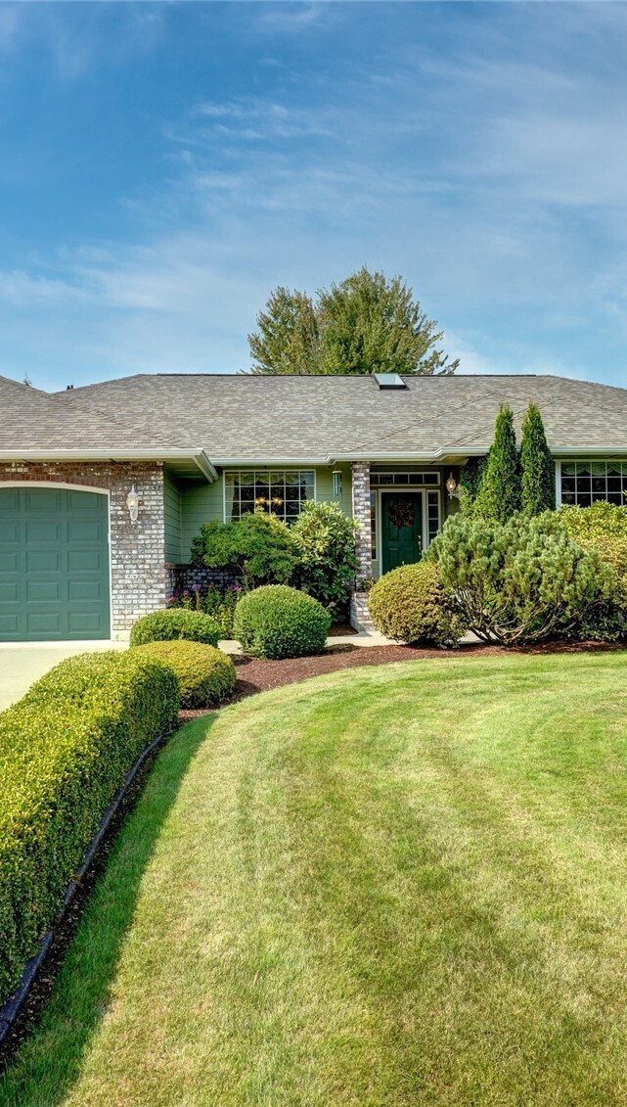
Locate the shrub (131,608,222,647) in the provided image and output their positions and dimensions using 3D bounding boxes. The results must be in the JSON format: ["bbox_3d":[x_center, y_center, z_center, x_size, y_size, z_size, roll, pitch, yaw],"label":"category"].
[{"bbox_3d":[-1.702,0.982,9.197,1.110,0.605,1.100,-1,-1,-3],"label":"shrub"}]

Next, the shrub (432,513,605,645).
[{"bbox_3d":[2.829,0.335,10.091,2.332,1.772,2.000,-1,-1,-3],"label":"shrub"}]

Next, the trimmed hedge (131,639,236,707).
[{"bbox_3d":[-1.127,0.995,6.397,0.904,0.504,0.920,-1,-1,-3],"label":"trimmed hedge"}]

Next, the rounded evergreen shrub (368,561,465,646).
[{"bbox_3d":[1.447,0.677,10.344,1.351,1.136,1.300,-1,-1,-3],"label":"rounded evergreen shrub"}]

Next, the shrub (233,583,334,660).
[{"bbox_3d":[-0.391,0.827,9.246,1.211,0.873,1.200,-1,-1,-3],"label":"shrub"}]

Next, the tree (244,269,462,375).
[{"bbox_3d":[1.940,-5.842,33.927,10.281,14.629,10.400,-1,-1,-3],"label":"tree"}]

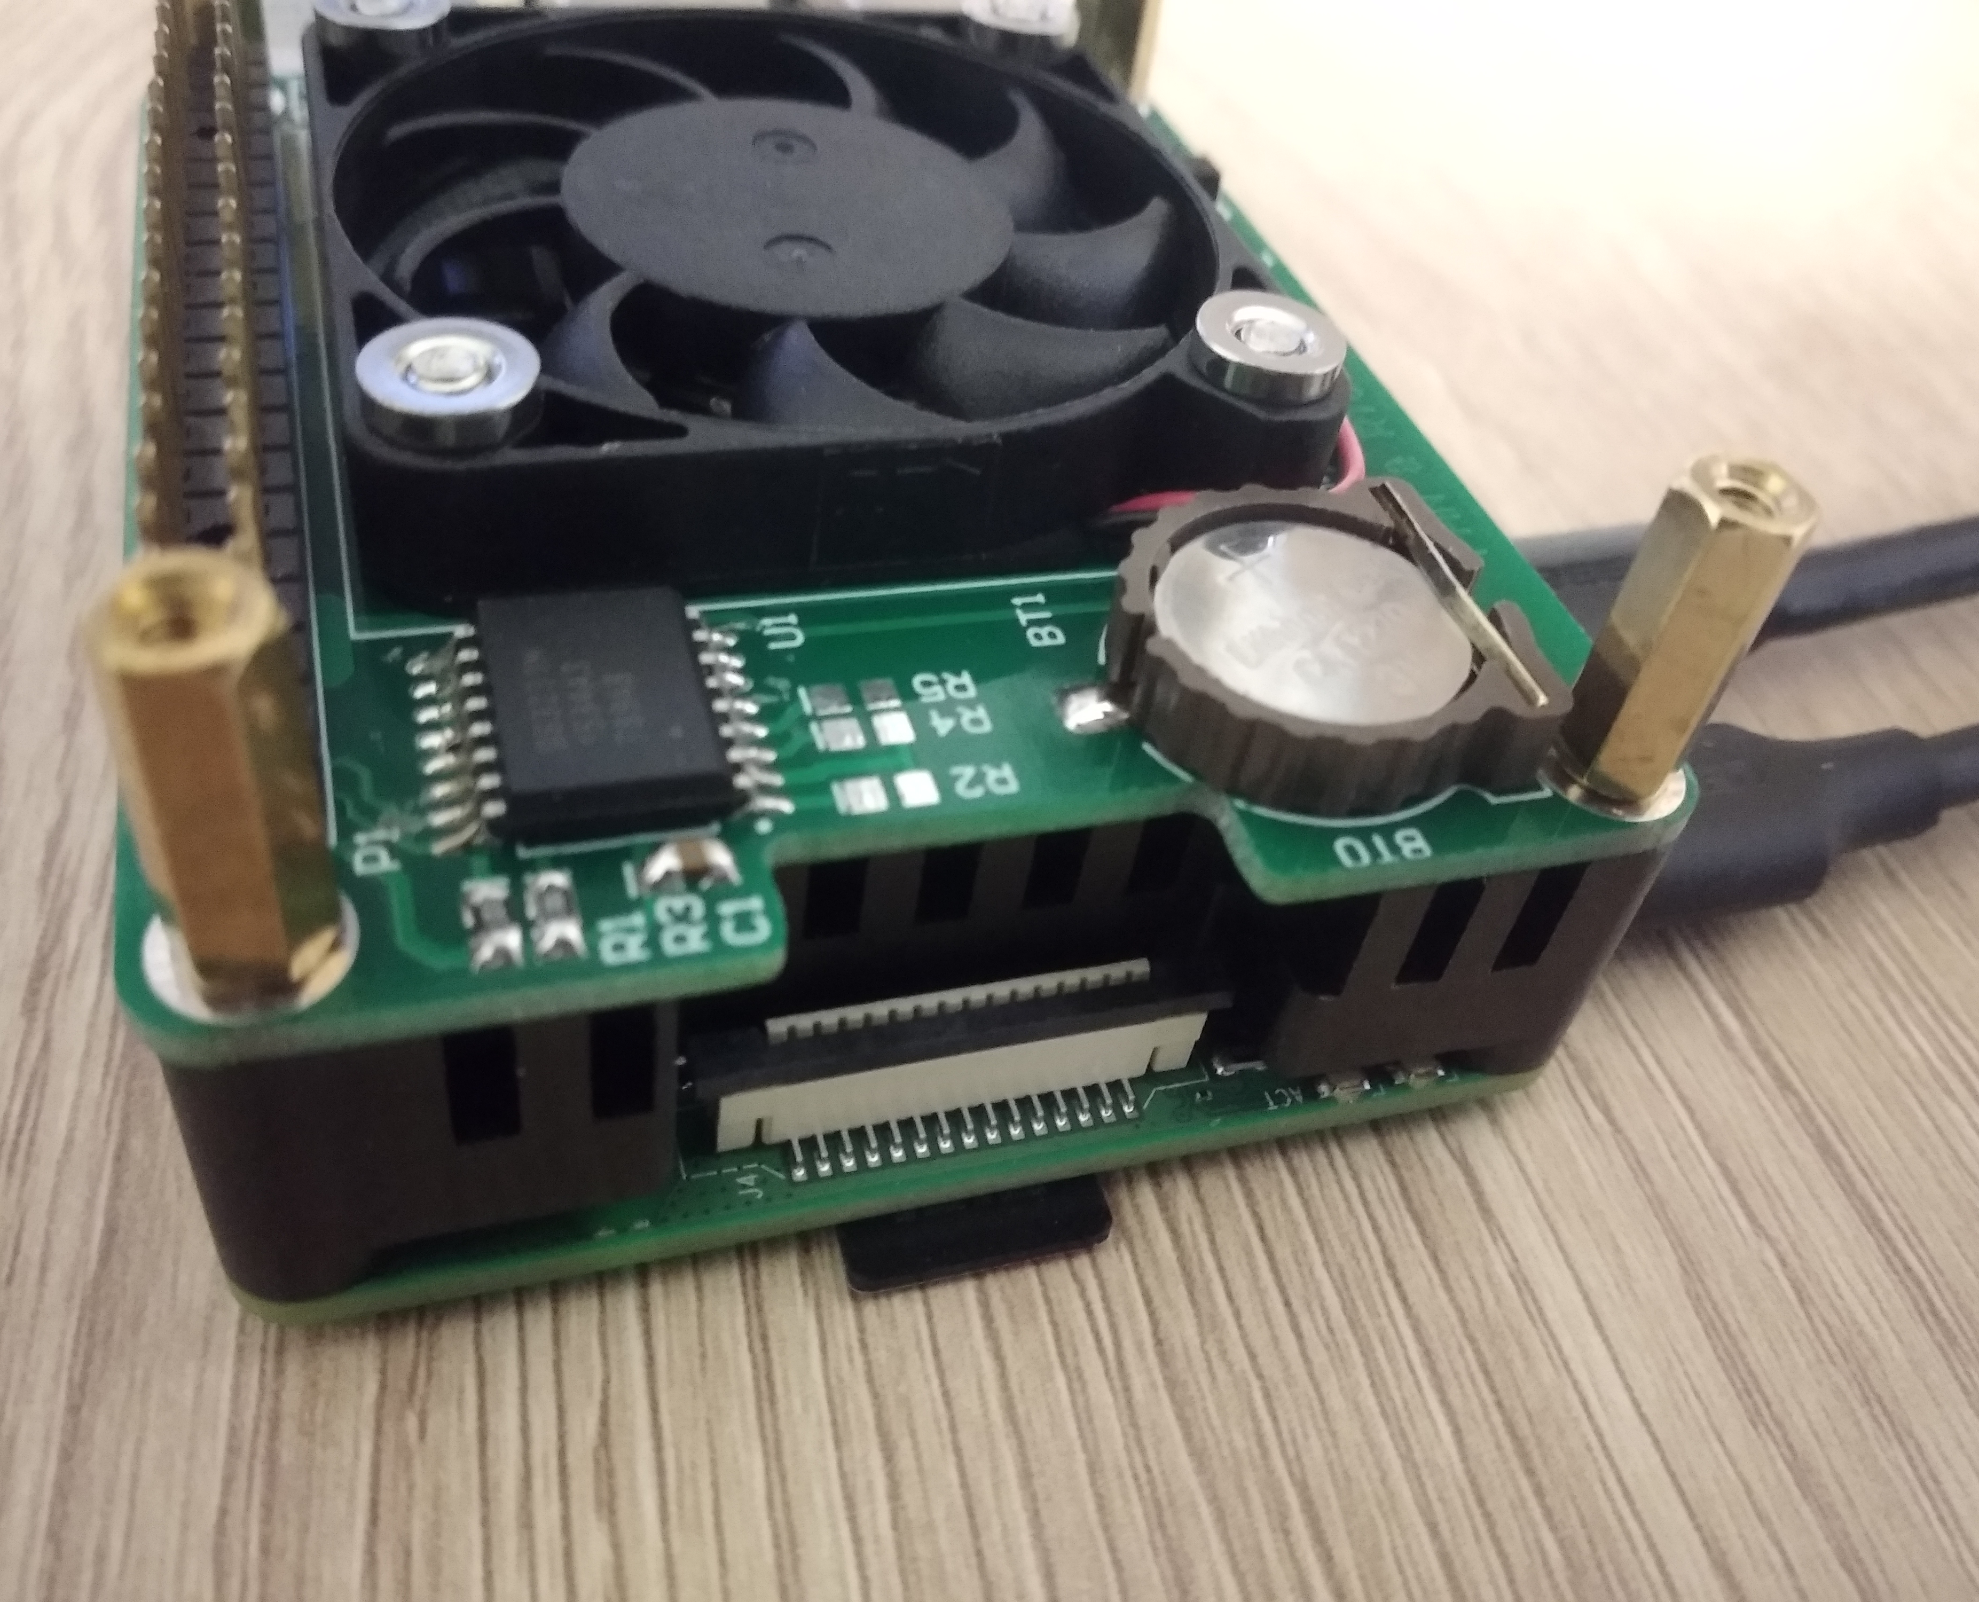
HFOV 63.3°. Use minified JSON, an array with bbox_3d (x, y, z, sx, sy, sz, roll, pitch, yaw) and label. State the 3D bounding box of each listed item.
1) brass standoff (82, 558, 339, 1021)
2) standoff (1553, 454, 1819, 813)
[{"bbox_3d":[-0.021,0.000,0.044,0.005,0.012,0.005,-7,48,-20],"label":"brass standoff"},{"bbox_3d":[0.026,-0.006,0.061,0.005,0.012,0.005,-7,48,-20],"label":"standoff"}]

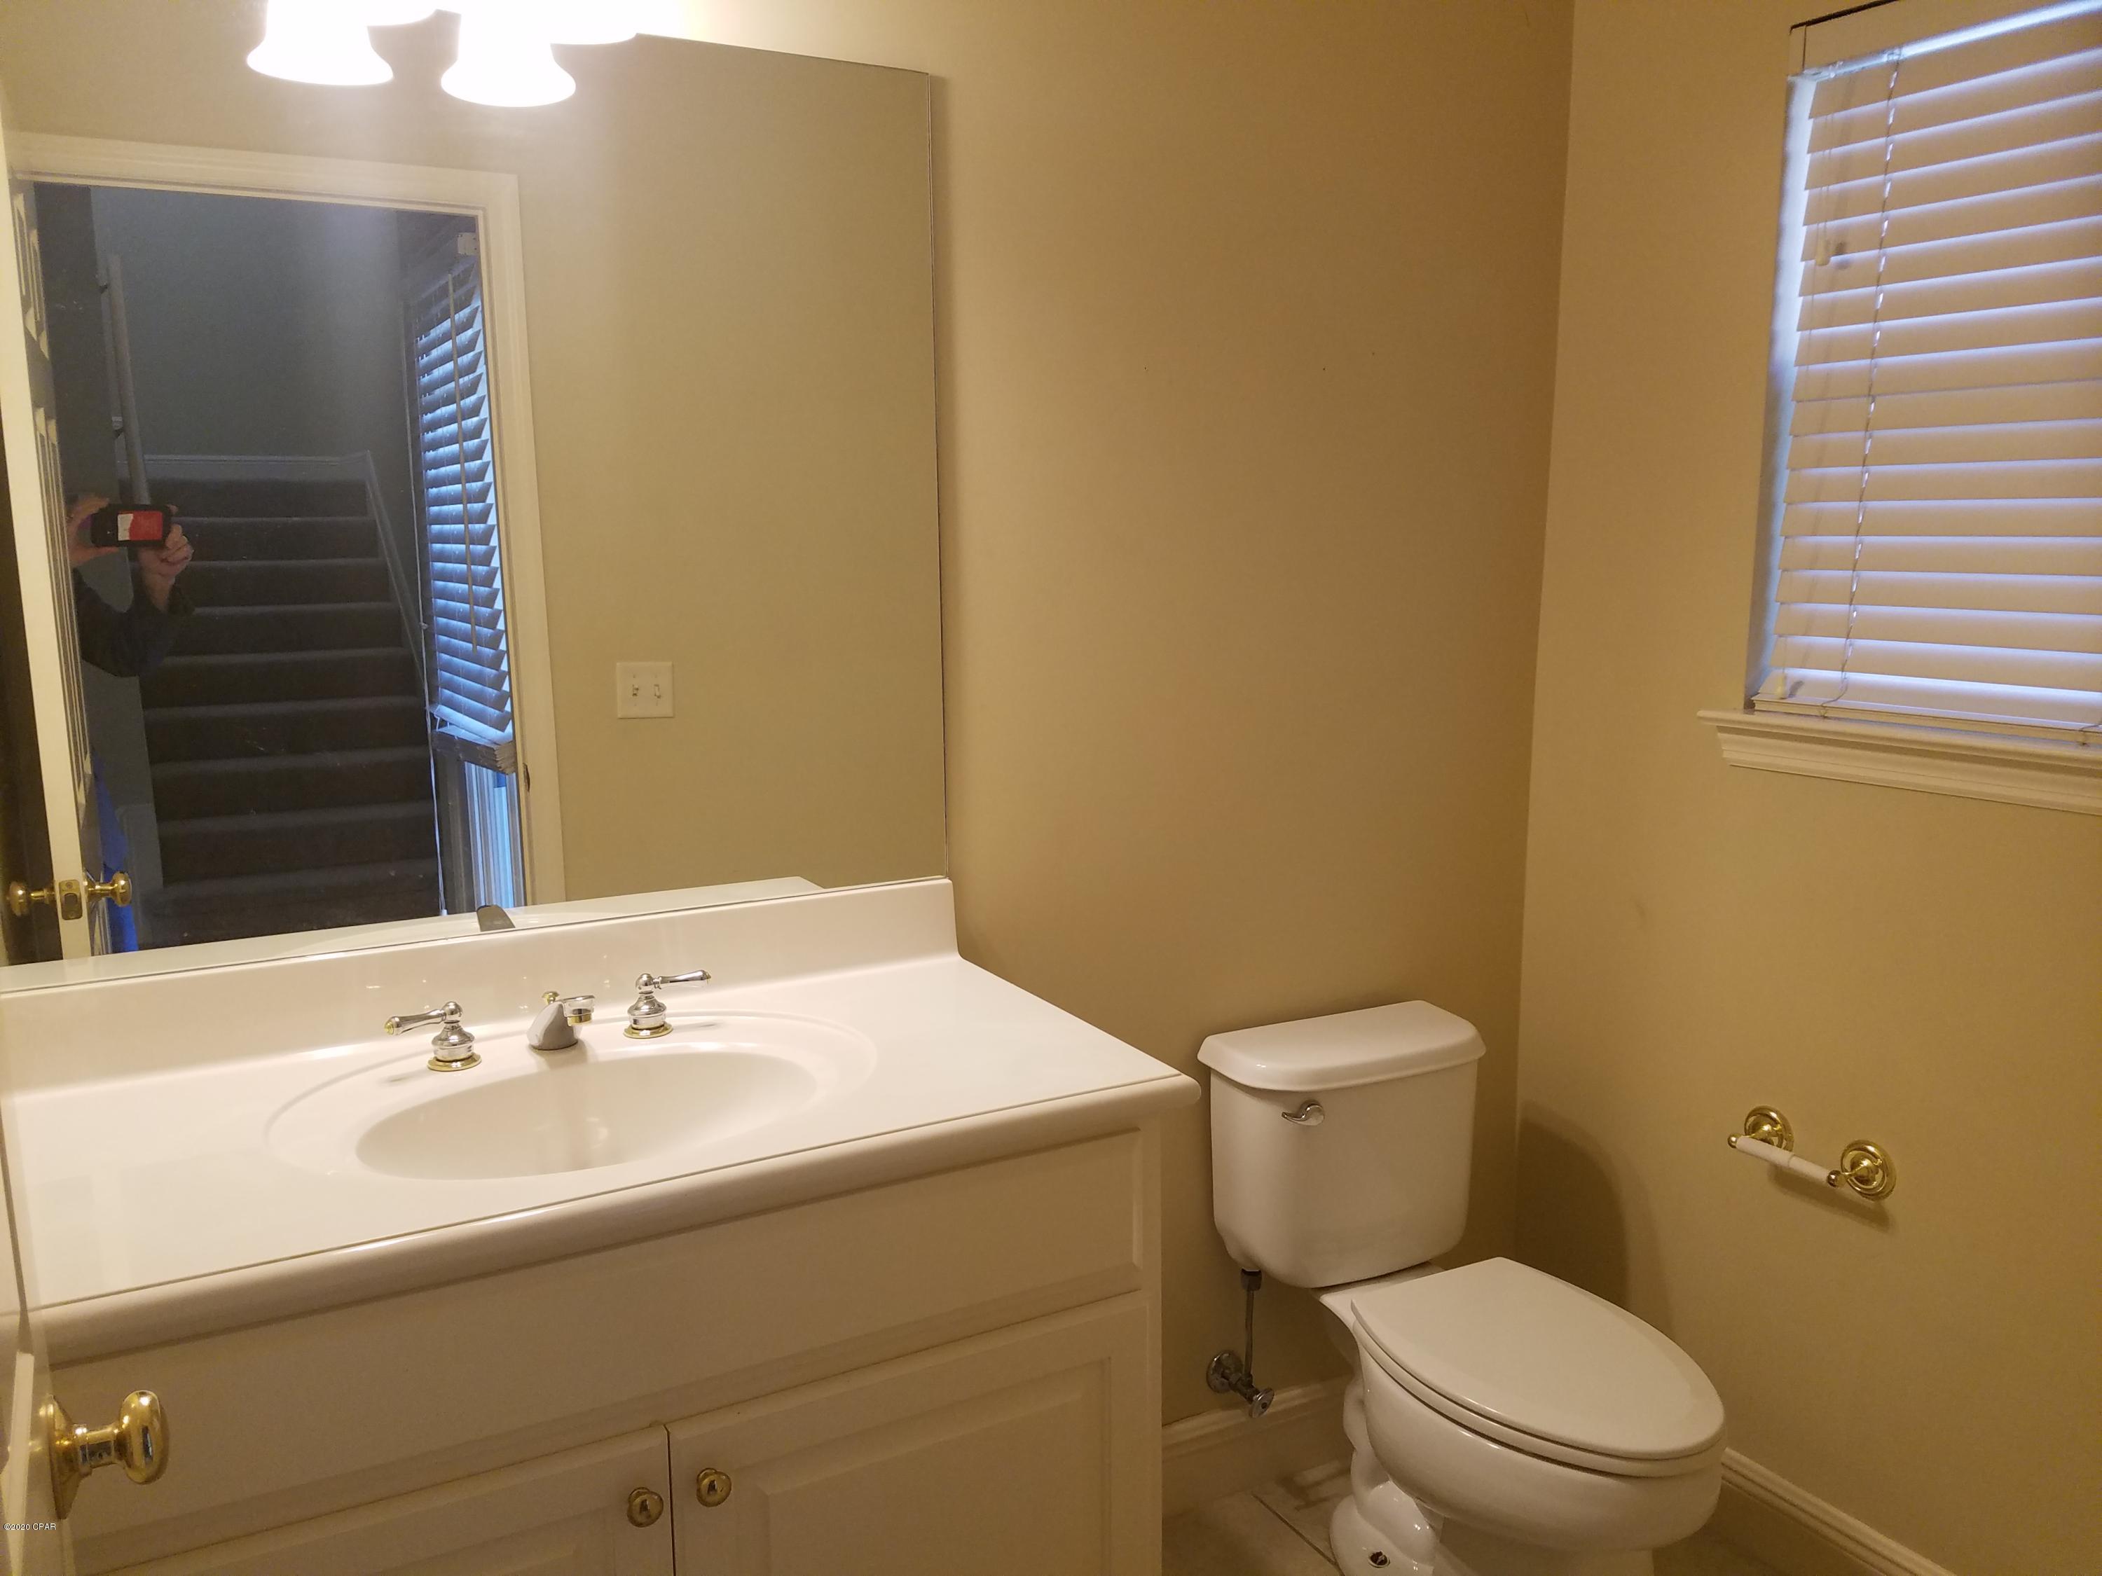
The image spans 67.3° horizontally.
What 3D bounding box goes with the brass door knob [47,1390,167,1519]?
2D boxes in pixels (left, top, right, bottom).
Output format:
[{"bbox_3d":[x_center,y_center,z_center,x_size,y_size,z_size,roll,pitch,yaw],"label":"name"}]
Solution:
[{"bbox_3d":[-0.539,0.378,0.906,0.060,0.065,0.065,-6,11,-33],"label":"brass door knob"}]

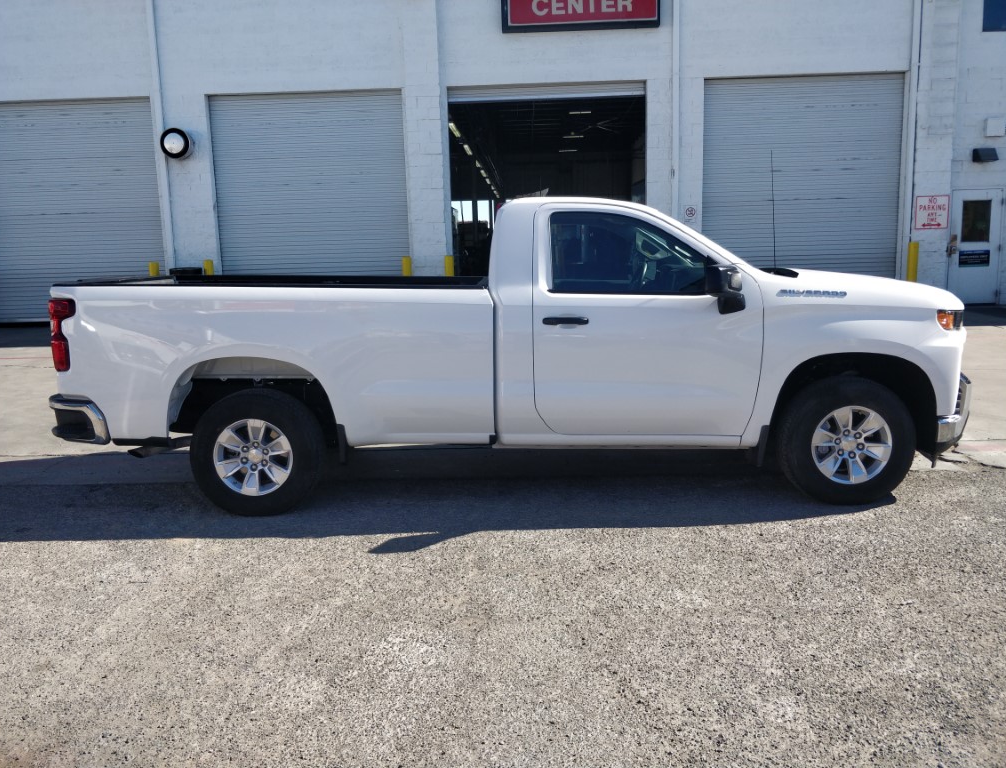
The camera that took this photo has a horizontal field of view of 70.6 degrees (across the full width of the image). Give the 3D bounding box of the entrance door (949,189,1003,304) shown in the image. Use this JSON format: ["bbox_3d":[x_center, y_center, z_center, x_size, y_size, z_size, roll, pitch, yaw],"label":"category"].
[{"bbox_3d":[8.842,-2.562,13.350,0.920,2.150,0.080,-1,8,1],"label":"entrance door"}]

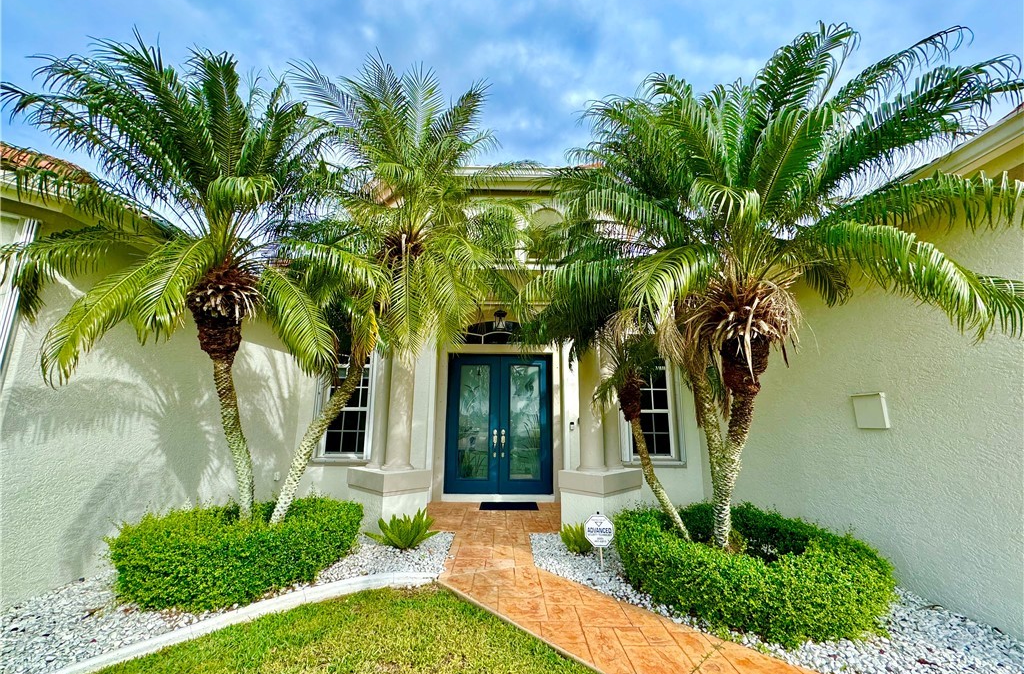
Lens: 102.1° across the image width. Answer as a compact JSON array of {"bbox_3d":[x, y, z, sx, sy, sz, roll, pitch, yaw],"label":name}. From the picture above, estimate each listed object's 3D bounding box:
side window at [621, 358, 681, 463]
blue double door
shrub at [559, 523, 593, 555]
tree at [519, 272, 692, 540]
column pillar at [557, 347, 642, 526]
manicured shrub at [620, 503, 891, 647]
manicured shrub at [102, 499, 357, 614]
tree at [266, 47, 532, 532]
[{"bbox_3d":[2.413,1.185,7.235,1.050,1.950,0.150,0,-12,0],"label":"side window"},{"bbox_3d":[-0.219,1.523,7.364,1.900,2.430,0.120,0,-12,0],"label":"blue double door"},{"bbox_3d":[0.716,2.207,4.592,0.420,0.310,0.400,0,-12,0],"label":"shrub"},{"bbox_3d":[1.125,0.777,4.825,2.050,3.200,1.850,0,-12,0],"label":"tree"},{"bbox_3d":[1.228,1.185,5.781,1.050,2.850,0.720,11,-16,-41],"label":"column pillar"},{"bbox_3d":[1.988,1.966,3.807,1.920,0.500,2.350,0,-12,0],"label":"manicured shrub"},{"bbox_3d":[-2.402,1.971,4.005,1.780,0.500,1.980,0,-12,0],"label":"manicured shrub"},{"bbox_3d":[-1.329,-0.144,4.650,2.950,4.900,2.700,0,-12,0],"label":"tree"}]

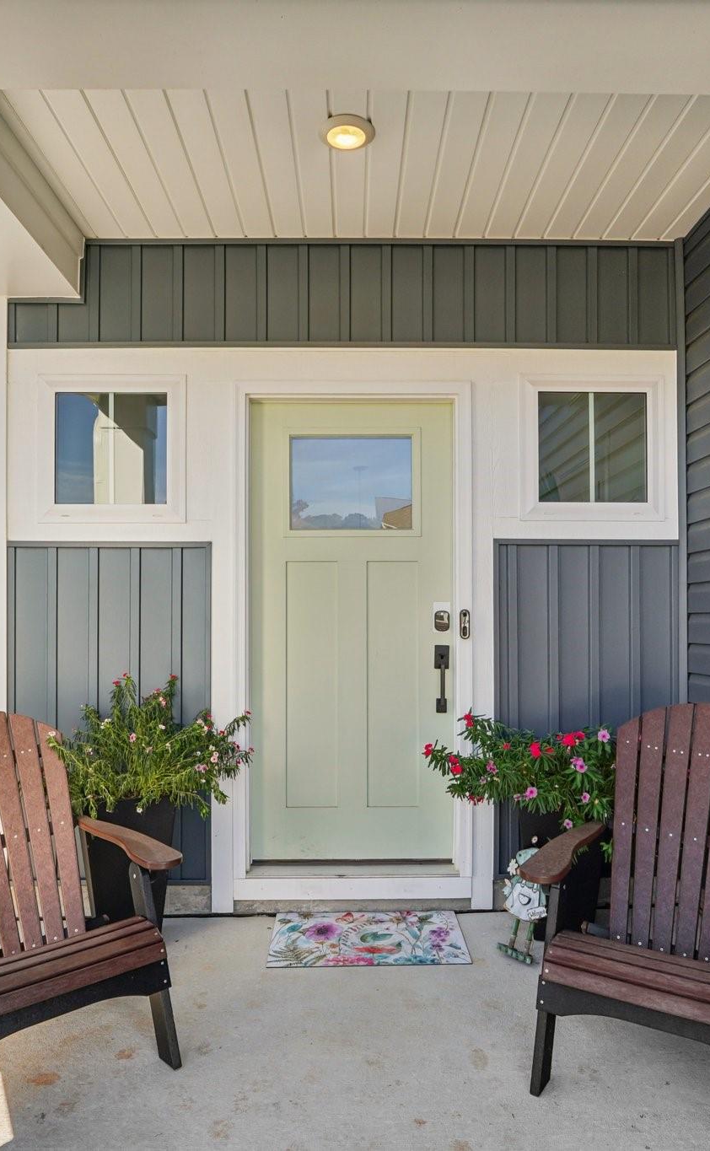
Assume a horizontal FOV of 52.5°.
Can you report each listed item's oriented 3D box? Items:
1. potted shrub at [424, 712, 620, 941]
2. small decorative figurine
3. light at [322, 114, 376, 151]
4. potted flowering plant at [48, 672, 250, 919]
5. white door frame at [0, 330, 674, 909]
[{"bbox_3d":[0.685,0.985,2.820,0.800,0.880,0.550,0,-1,-1],"label":"potted shrub"},{"bbox_3d":[0.630,1.225,2.700,0.190,0.420,0.120,-1,-2,41],"label":"small decorative figurine"},{"bbox_3d":[-0.025,-1.475,2.410,0.187,0.035,0.187,0,-1,-1],"label":"light"},{"bbox_3d":[-0.815,0.910,2.820,0.790,1.050,0.560,0,-1,-1],"label":"potted flowering plant"},{"bbox_3d":[-0.043,0.234,3.100,2.865,2.415,0.130,0,-1,-1],"label":"white door frame"}]

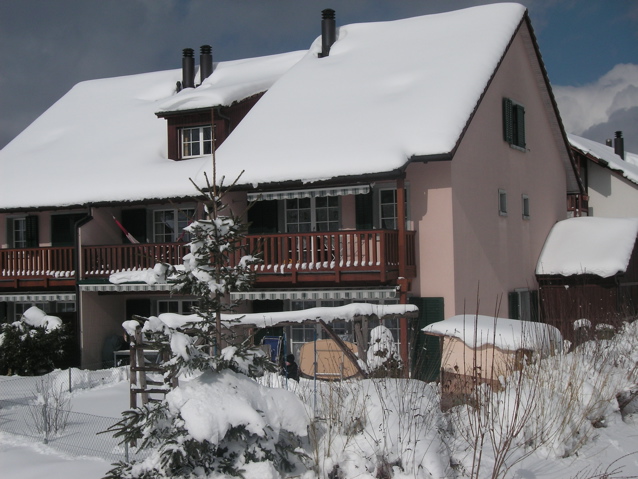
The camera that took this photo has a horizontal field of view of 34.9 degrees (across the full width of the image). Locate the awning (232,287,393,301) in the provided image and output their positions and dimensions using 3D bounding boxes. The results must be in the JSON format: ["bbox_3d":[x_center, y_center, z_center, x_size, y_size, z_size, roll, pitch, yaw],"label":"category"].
[{"bbox_3d":[-0.210,1.337,24.938,4.554,0.337,0.317,-2,-2,26],"label":"awning"}]

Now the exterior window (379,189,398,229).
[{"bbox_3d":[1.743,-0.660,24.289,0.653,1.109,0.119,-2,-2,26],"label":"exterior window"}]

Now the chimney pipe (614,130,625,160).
[{"bbox_3d":[14.668,-4.588,49.500,0.446,1.485,0.446,-2,-2,26],"label":"chimney pipe"}]

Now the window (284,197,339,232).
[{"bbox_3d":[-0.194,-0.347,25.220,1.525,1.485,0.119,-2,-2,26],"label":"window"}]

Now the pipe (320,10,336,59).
[{"bbox_3d":[0.297,-6.294,30.985,0.426,1.534,0.426,-1,-2,0],"label":"pipe"}]

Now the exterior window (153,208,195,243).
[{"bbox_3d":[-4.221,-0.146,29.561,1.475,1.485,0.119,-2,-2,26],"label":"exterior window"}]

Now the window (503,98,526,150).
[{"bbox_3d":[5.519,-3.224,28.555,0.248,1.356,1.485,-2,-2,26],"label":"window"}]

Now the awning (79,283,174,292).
[{"bbox_3d":[-5.238,1.305,27.706,3.316,0.257,0.317,-2,-2,26],"label":"awning"}]

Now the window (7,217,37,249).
[{"bbox_3d":[-9.480,-0.164,32.441,1.346,1.138,0.129,-2,-2,26],"label":"window"}]

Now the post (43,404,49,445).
[{"bbox_3d":[-4.192,2.835,15.543,0.054,0.634,0.054,-2,-2,26],"label":"post"}]

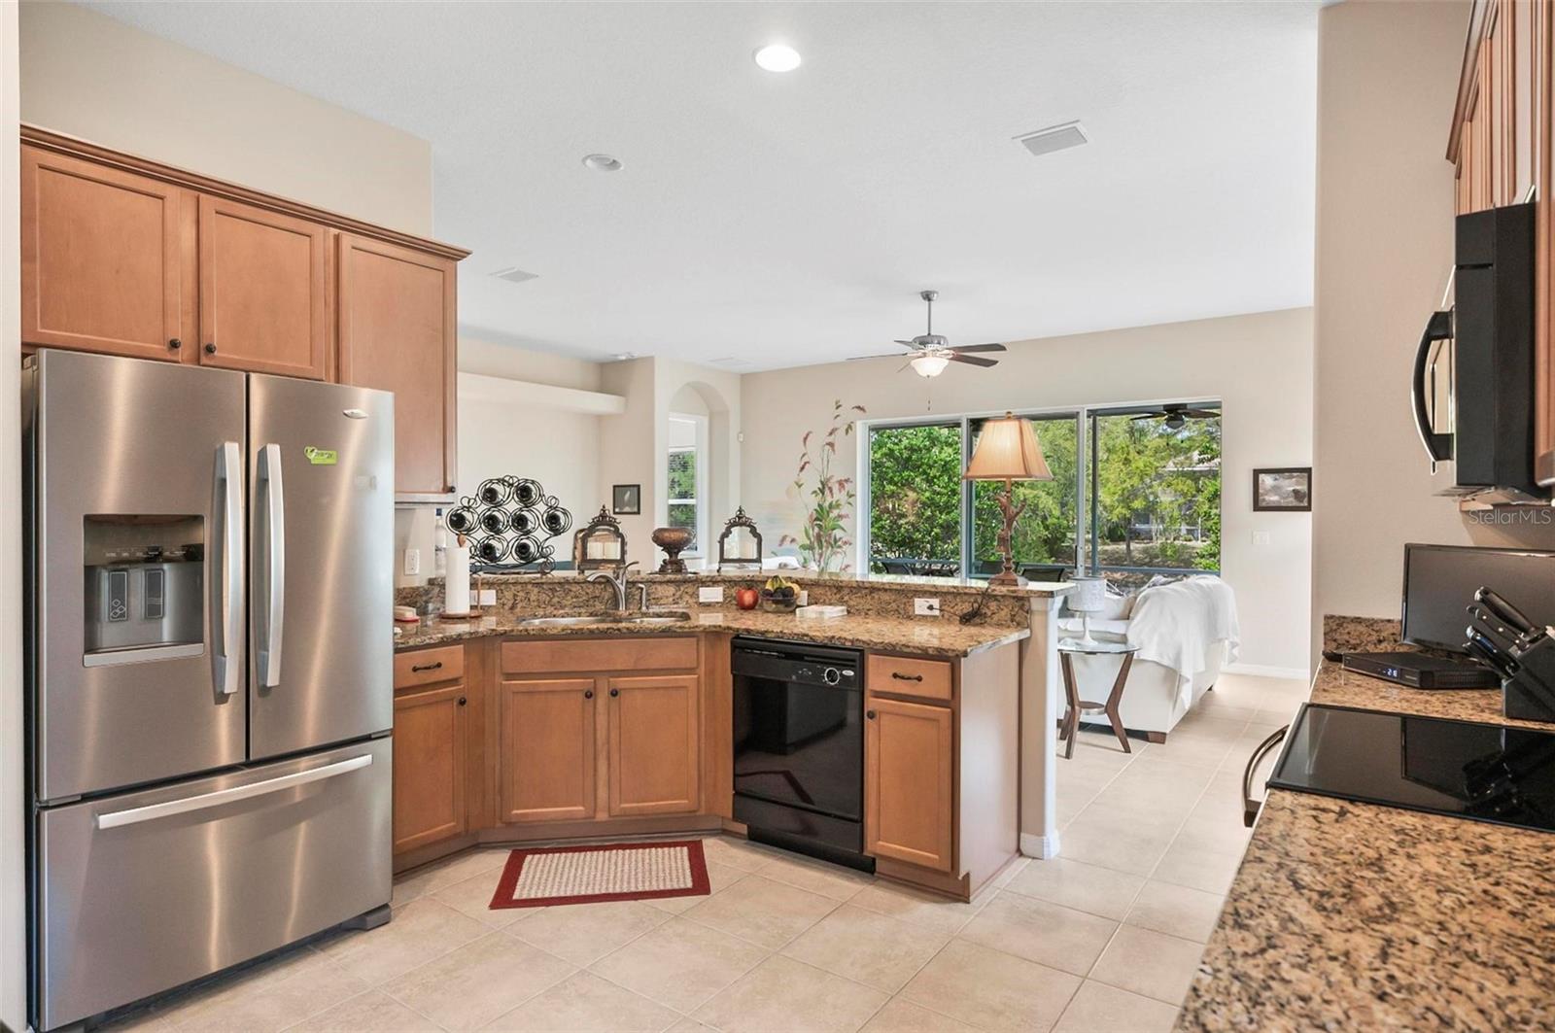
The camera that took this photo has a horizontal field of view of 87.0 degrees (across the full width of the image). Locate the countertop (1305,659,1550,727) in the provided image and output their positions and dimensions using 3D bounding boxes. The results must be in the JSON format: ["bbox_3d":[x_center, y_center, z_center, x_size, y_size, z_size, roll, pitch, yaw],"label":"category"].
[{"bbox_3d":[1.823,0.471,2.191,0.640,0.035,0.930,0,0,36],"label":"countertop"}]

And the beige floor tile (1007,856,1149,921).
[{"bbox_3d":[1.102,1.363,3.021,0.406,0.010,0.406,0,0,36],"label":"beige floor tile"}]

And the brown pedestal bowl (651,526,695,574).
[{"bbox_3d":[-0.531,0.173,4.180,0.220,0.240,0.220,0,0,-9],"label":"brown pedestal bowl"}]

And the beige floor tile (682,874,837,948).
[{"bbox_3d":[-0.050,1.358,2.831,0.408,0.010,0.408,0,0,36],"label":"beige floor tile"}]

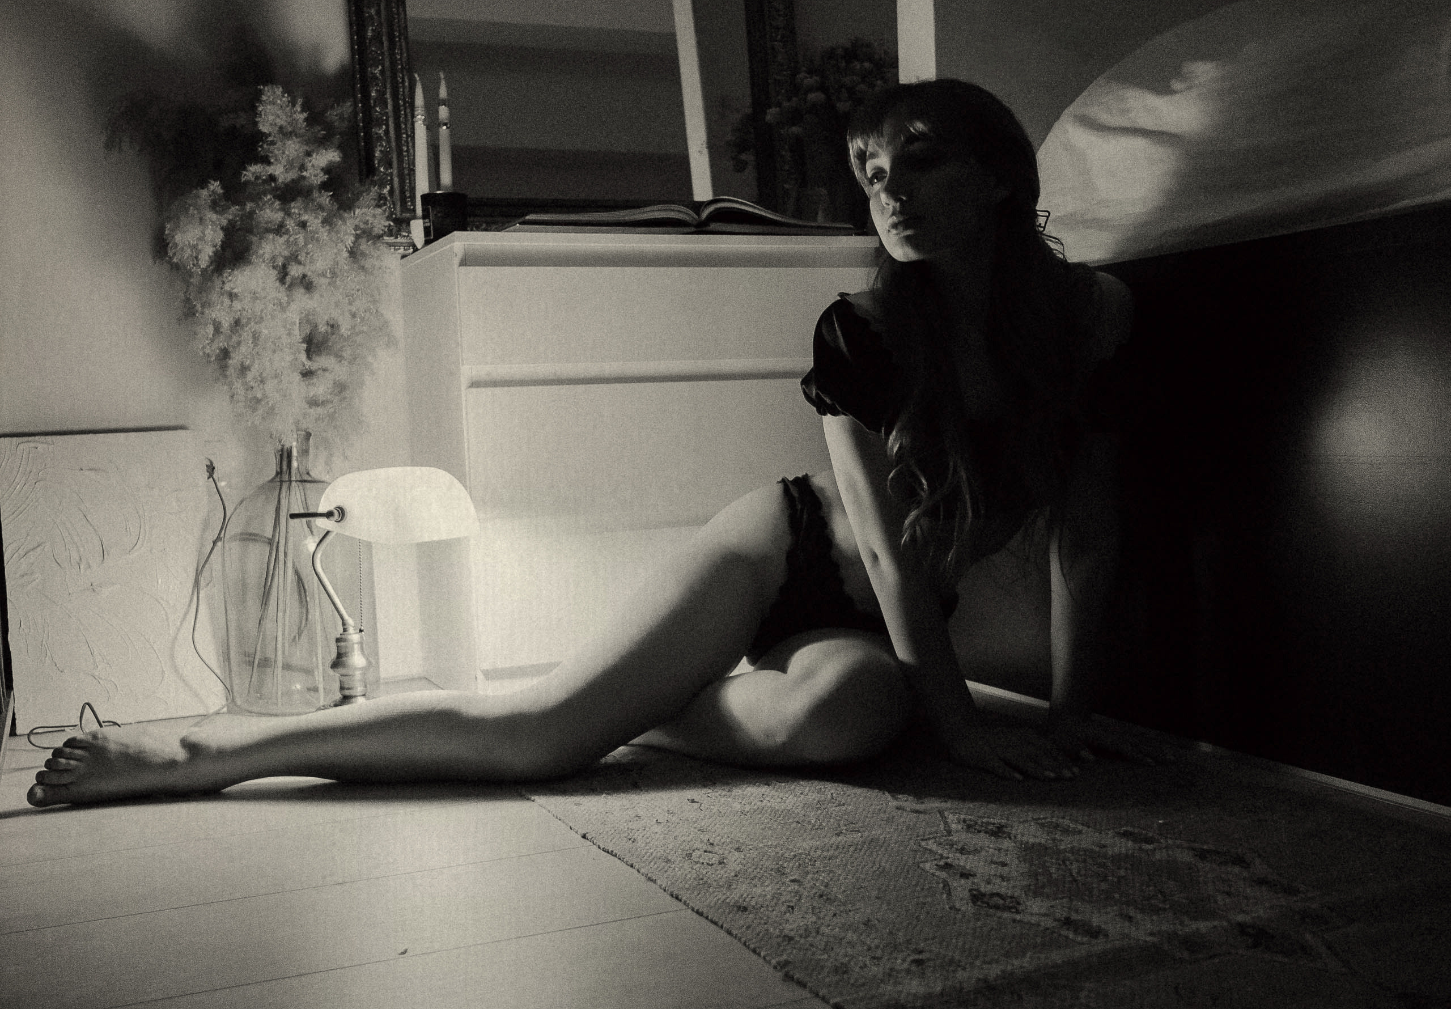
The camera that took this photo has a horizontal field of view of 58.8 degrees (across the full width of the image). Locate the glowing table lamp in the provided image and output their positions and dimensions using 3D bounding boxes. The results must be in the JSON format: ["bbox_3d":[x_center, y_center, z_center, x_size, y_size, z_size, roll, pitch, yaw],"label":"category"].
[{"bbox_3d":[-0.546,0.137,1.987,0.230,0.385,0.245,-6,6,-34],"label":"glowing table lamp"}]

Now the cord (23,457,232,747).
[{"bbox_3d":[-0.921,0.143,1.971,0.310,0.410,0.160,-4,5,-19],"label":"cord"}]

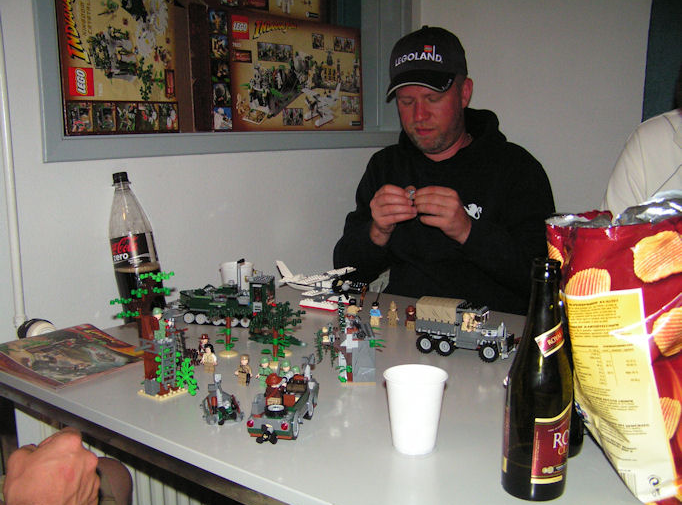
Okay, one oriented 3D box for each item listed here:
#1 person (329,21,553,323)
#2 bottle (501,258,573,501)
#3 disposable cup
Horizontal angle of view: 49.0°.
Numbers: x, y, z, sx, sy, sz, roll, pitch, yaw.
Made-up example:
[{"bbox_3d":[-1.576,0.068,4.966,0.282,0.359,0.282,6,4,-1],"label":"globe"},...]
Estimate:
[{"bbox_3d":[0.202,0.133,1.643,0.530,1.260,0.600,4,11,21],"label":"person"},{"bbox_3d":[0.196,0.123,0.738,0.062,0.231,0.062,-3,11,-19],"label":"bottle"},{"bbox_3d":[0.083,0.178,0.841,0.072,0.084,0.072,0,10,0],"label":"disposable cup"}]

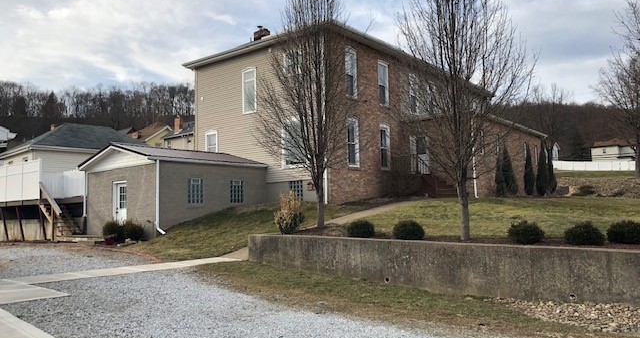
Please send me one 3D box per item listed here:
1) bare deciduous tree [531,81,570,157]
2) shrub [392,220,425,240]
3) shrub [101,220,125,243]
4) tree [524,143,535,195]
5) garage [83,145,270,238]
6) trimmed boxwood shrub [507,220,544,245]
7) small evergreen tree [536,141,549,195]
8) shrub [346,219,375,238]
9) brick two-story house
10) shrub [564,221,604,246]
[{"bbox_3d":[24.701,-4.143,55.000,4.037,9.880,4.037,-1,-5,0],"label":"bare deciduous tree"},{"bbox_3d":[1.667,1.144,9.750,0.603,0.386,0.600,-1,-5,0],"label":"shrub"},{"bbox_3d":[-8.337,2.473,20.900,0.888,0.868,0.880,-1,-5,0],"label":"shrub"},{"bbox_3d":[12.326,0.000,30.423,0.617,3.115,0.617,-1,-5,0],"label":"tree"},{"bbox_3d":[-6.530,1.020,23.550,5.450,3.900,6.300,-6,-6,38],"label":"garage"},{"bbox_3d":[3.156,0.983,7.950,0.584,0.384,0.580,-1,-5,0],"label":"trimmed boxwood shrub"},{"bbox_3d":[14.061,-0.032,32.643,0.757,3.405,0.757,-1,-5,0],"label":"small evergreen tree"},{"bbox_3d":[0.841,1.241,10.750,0.581,0.384,0.580,-1,-5,0],"label":"shrub"},{"bbox_3d":[4.553,-1.821,32.065,13.396,8.569,20.882,-5,-6,38],"label":"brick two-story house"},{"bbox_3d":[3.627,0.885,7.100,0.549,0.329,0.560,-1,-5,0],"label":"shrub"}]

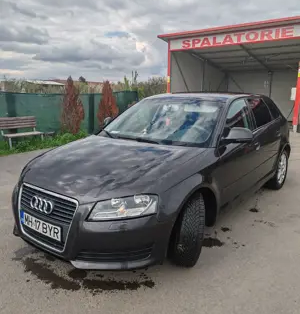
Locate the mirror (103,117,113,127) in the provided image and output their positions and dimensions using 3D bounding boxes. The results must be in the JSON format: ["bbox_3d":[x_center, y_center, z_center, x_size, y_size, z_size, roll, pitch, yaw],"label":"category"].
[{"bbox_3d":[-0.526,-0.441,3.997,0.240,0.165,0.135,10,16,37],"label":"mirror"}]

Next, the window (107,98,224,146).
[{"bbox_3d":[0.138,-0.421,3.436,1.420,0.140,0.840,10,47,37],"label":"window"}]

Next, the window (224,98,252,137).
[{"bbox_3d":[0.947,-0.419,3.378,0.050,0.400,0.840,-22,-4,39],"label":"window"}]

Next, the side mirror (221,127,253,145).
[{"bbox_3d":[0.838,-0.204,2.969,0.240,0.165,0.135,10,16,37],"label":"side mirror"}]

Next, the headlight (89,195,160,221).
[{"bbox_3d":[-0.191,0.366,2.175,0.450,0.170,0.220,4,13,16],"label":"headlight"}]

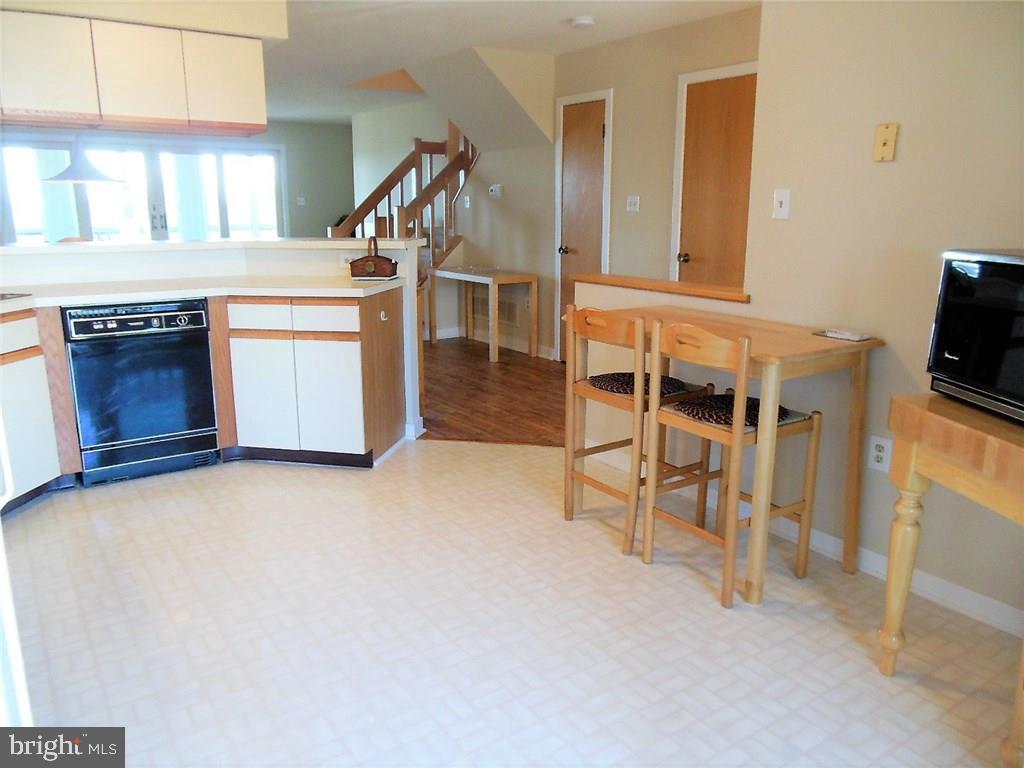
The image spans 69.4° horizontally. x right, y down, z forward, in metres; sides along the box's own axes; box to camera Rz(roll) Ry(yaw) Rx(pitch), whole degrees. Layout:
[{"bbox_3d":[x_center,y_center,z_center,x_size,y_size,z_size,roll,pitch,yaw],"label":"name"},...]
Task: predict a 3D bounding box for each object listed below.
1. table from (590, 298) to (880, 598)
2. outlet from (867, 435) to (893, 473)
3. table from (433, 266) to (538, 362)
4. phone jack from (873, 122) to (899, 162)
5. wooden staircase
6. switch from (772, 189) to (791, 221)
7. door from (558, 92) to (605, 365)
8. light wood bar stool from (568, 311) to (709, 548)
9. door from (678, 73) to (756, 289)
[{"bbox_3d":[0.718,0.189,2.884,0.570,0.810,1.090,-9,15,-32],"label":"table"},{"bbox_3d":[1.244,0.238,2.496,0.010,0.116,0.072,-9,16,-34],"label":"outlet"},{"bbox_3d":[-0.289,-0.666,6.825,0.470,0.710,1.160,-9,16,-35],"label":"table"},{"bbox_3d":[1.184,-0.766,2.346,0.010,0.116,0.072,-9,16,-34],"label":"phone jack"},{"bbox_3d":[-1.085,-1.540,7.489,1.300,2.120,1.100,-9,16,-34],"label":"wooden staircase"},{"bbox_3d":[0.987,-0.658,2.712,0.012,0.116,0.072,-9,16,-34],"label":"switch"},{"bbox_3d":[0.554,-1.155,5.929,0.045,2.060,0.490,-10,16,-35],"label":"door"},{"bbox_3d":[0.500,0.134,2.939,0.440,0.894,0.400,-9,16,-34],"label":"light wood bar stool"},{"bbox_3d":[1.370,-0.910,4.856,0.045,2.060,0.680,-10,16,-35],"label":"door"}]

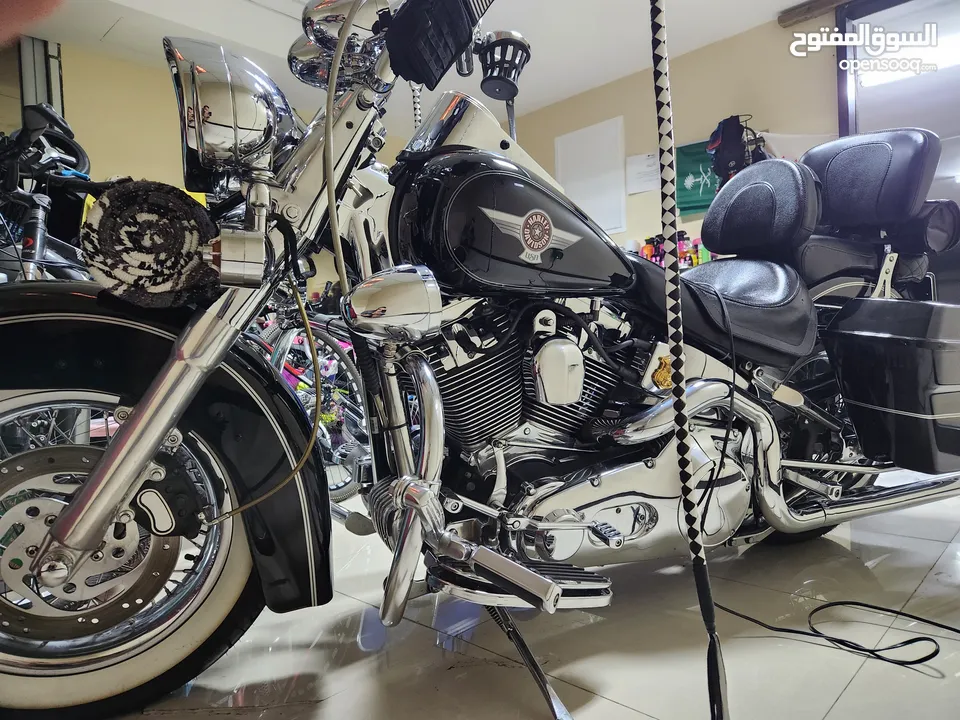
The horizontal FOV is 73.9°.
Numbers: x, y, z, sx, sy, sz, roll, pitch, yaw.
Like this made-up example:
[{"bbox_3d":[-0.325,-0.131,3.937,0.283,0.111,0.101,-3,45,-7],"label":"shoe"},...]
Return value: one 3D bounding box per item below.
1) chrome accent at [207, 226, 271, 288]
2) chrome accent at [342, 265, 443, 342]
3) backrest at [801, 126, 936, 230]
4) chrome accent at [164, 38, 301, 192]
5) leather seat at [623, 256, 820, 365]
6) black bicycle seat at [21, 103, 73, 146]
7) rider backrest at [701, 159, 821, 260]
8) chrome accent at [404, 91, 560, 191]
[{"bbox_3d":[-0.311,-0.131,0.822,0.075,0.075,0.075,-2,11,-23],"label":"chrome accent"},{"bbox_3d":[-0.134,-0.086,0.935,0.130,0.108,0.108,-2,11,-27],"label":"chrome accent"},{"bbox_3d":[0.998,-0.459,1.628,0.095,0.230,0.320,13,4,-29],"label":"backrest"},{"bbox_3d":[-0.360,-0.343,0.938,0.185,0.200,0.195,0,10,-24],"label":"chrome accent"},{"bbox_3d":[0.506,-0.125,1.432,0.530,0.205,0.360,0,10,-27],"label":"leather seat"},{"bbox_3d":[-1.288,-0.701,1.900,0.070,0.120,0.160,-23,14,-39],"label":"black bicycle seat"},{"bbox_3d":[0.662,-0.345,1.470,0.090,0.235,0.280,14,3,-29],"label":"rider backrest"},{"bbox_3d":[0.011,-0.370,1.126,0.340,0.140,0.150,4,8,-28],"label":"chrome accent"}]

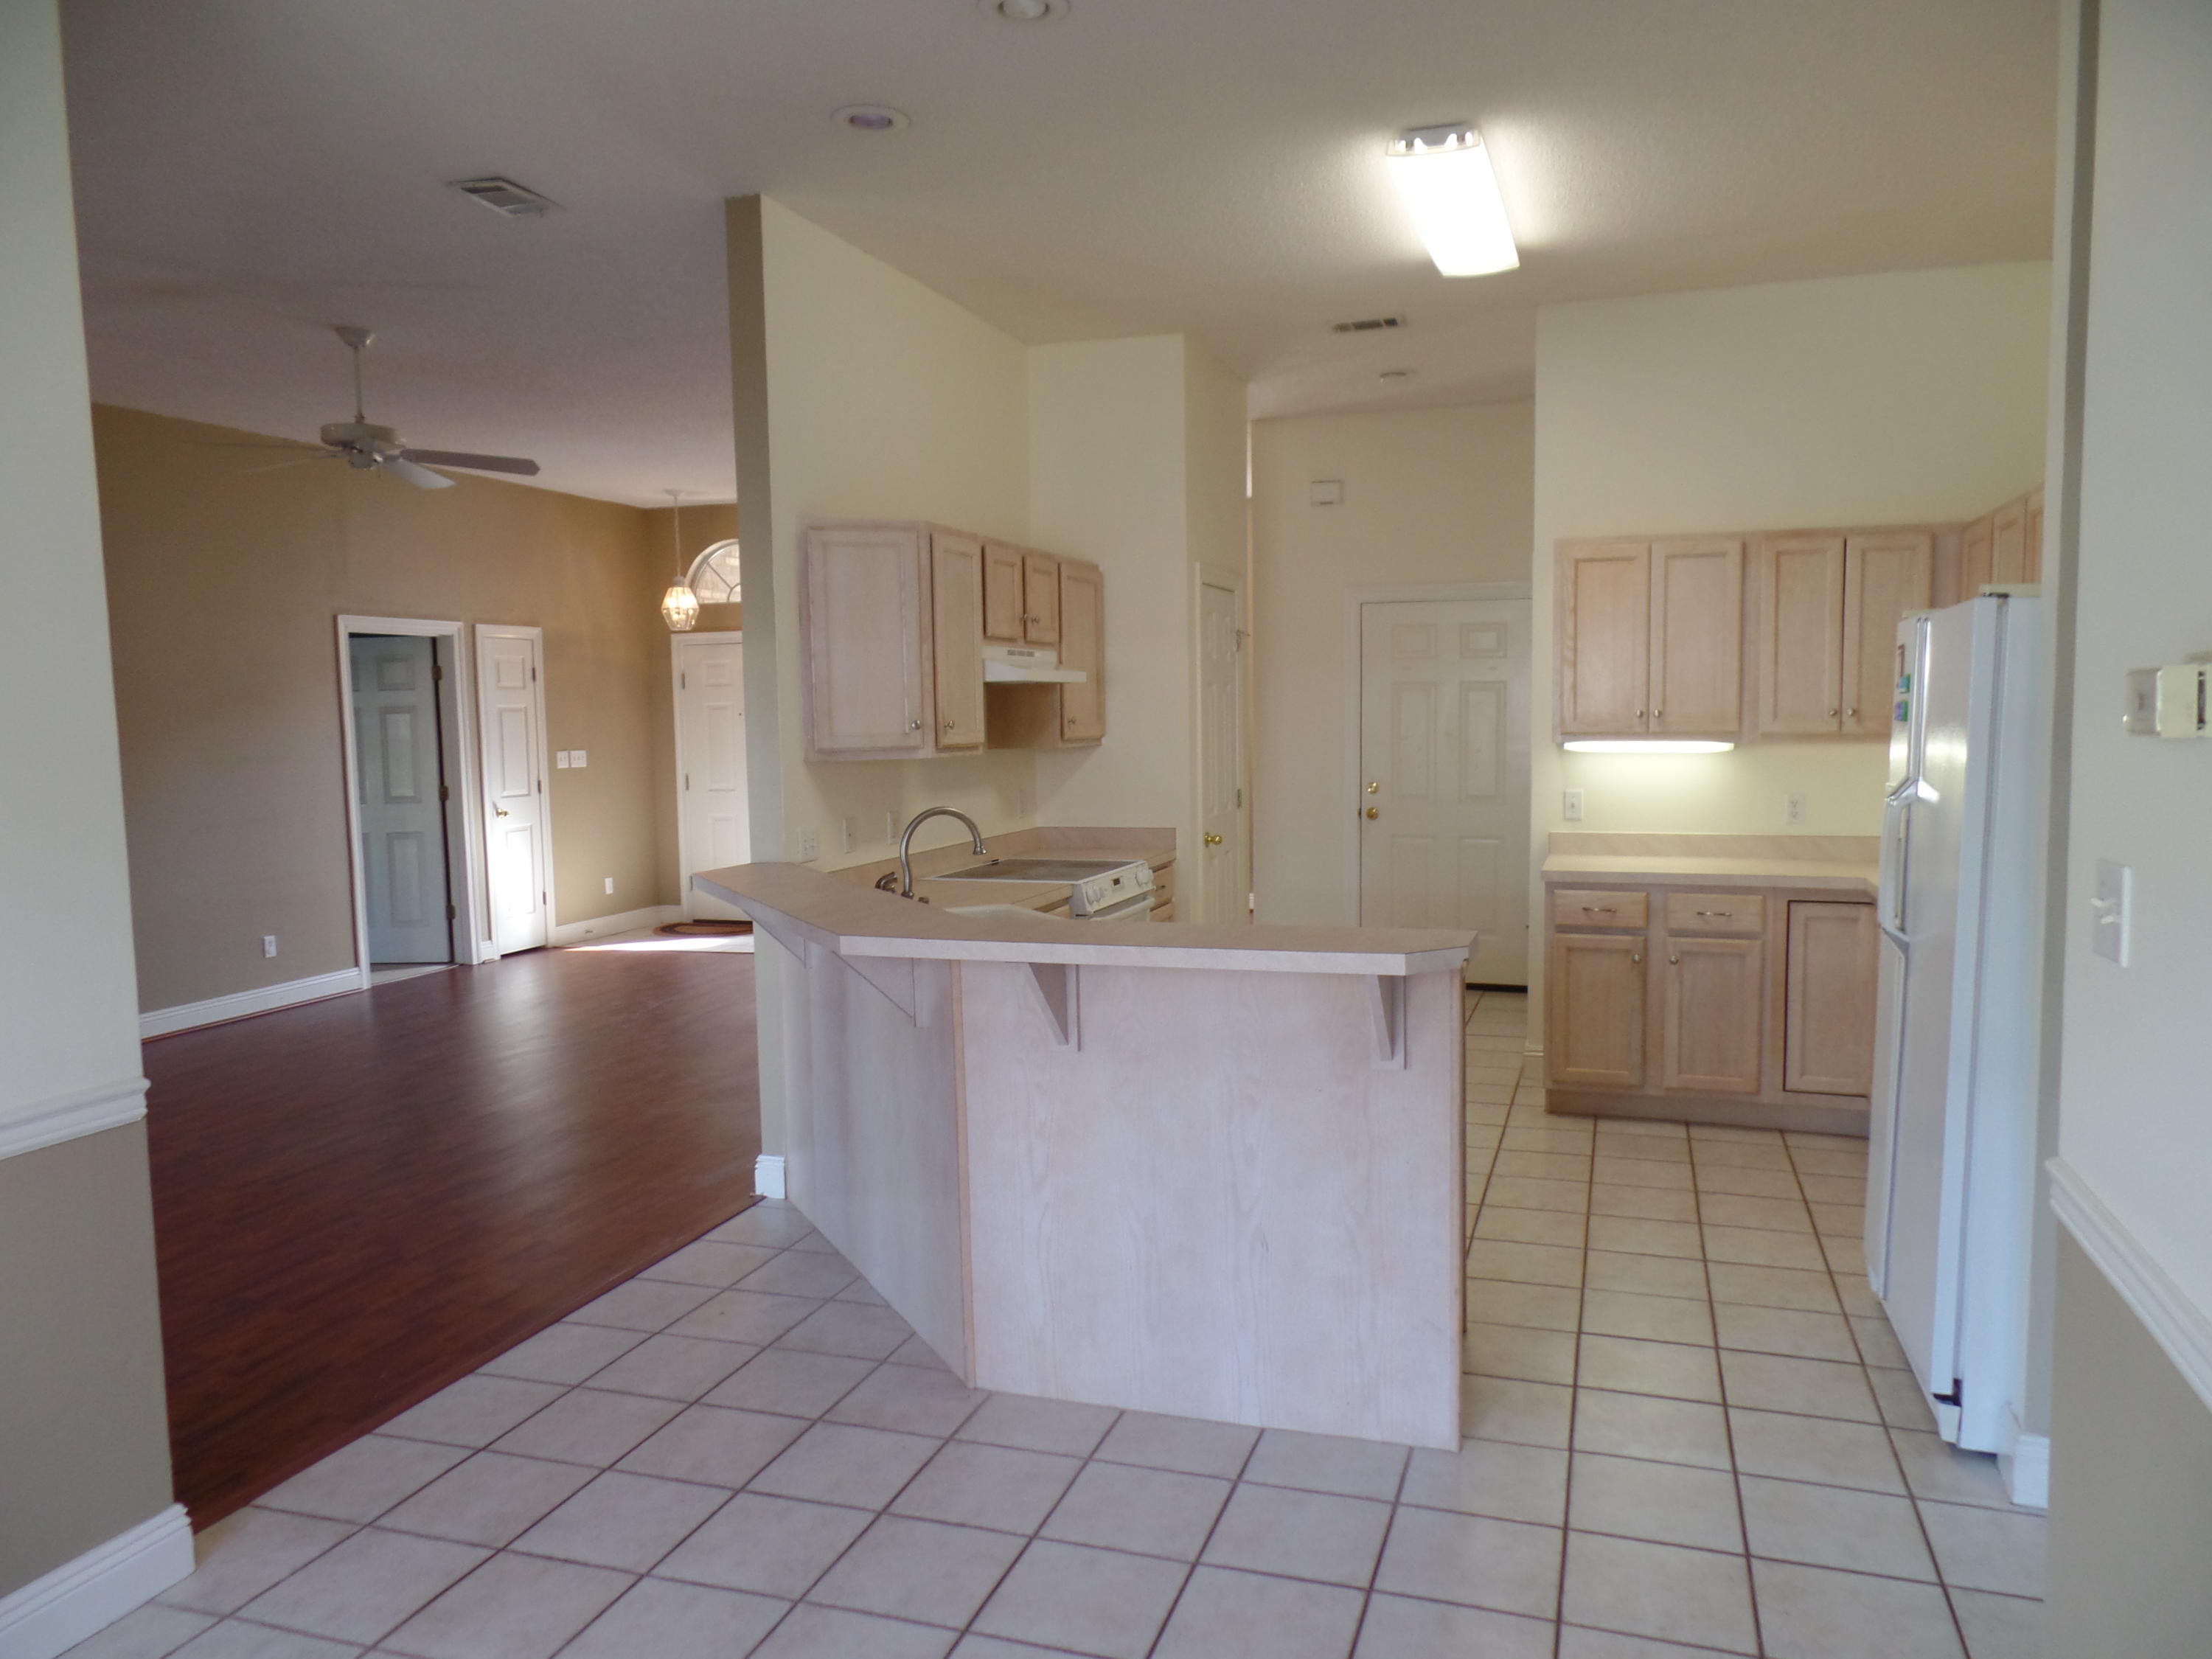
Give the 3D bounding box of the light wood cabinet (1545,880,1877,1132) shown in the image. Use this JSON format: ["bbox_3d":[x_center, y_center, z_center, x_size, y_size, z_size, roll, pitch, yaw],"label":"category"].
[{"bbox_3d":[2.204,0.599,5.383,1.120,0.875,0.580,1,5,19],"label":"light wood cabinet"}]

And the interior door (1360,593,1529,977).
[{"bbox_3d":[1.824,-0.192,7.870,0.913,2.040,0.050,1,5,19],"label":"interior door"}]

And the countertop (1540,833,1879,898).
[{"bbox_3d":[2.209,0.101,5.326,1.180,0.133,0.600,1,5,19],"label":"countertop"}]

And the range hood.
[{"bbox_3d":[-0.412,-0.608,5.505,0.455,0.140,0.750,1,5,19],"label":"range hood"}]

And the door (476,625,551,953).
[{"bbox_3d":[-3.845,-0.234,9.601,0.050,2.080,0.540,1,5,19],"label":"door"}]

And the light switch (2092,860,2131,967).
[{"bbox_3d":[1.195,0.099,1.760,0.022,0.116,0.115,1,5,19],"label":"light switch"}]

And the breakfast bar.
[{"bbox_3d":[-0.207,0.695,3.605,2.240,1.065,1.280,1,5,19],"label":"breakfast bar"}]

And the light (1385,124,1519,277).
[{"bbox_3d":[1.059,-1.869,4.388,0.260,0.090,1.200,1,5,19],"label":"light"}]

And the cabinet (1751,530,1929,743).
[{"bbox_3d":[2.590,-0.684,5.237,0.553,0.730,0.325,1,5,19],"label":"cabinet"}]

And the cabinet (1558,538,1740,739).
[{"bbox_3d":[1.997,-0.692,5.446,0.625,0.735,0.325,1,5,19],"label":"cabinet"}]

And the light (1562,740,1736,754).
[{"bbox_3d":[1.982,-0.300,5.387,0.584,0.046,0.110,1,5,19],"label":"light"}]

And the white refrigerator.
[{"bbox_3d":[2.149,0.357,3.167,0.780,1.700,0.820,1,5,19],"label":"white refrigerator"}]

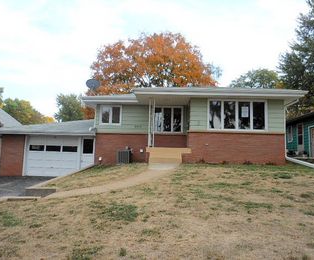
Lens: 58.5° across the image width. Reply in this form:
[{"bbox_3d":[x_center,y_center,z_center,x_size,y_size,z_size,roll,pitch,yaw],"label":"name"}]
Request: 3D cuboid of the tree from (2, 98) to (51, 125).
[{"bbox_3d":[-19.700,0.150,42.200,7.600,9.900,7.000,0,-5,0],"label":"tree"}]

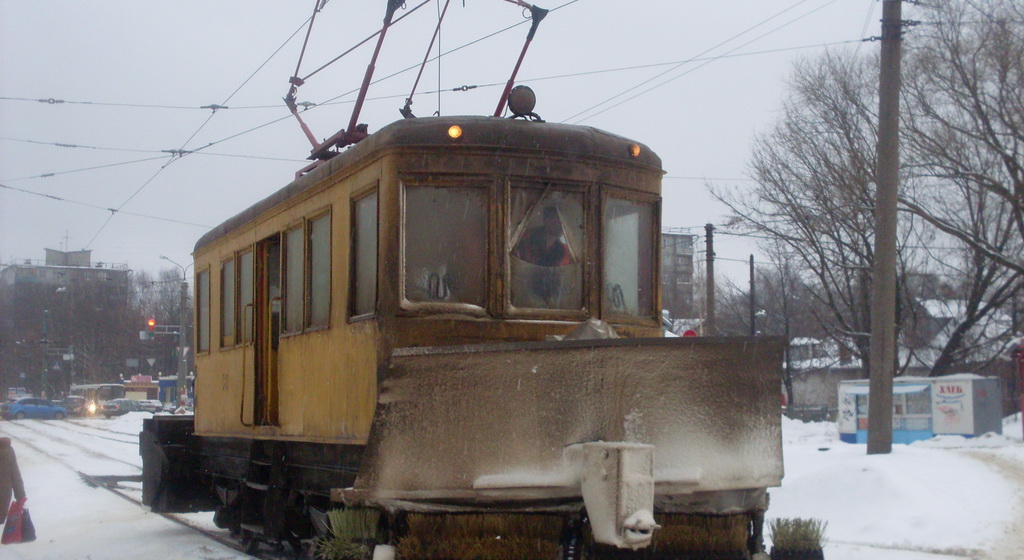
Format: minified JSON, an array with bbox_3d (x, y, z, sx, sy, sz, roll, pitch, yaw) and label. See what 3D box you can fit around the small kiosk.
[{"bbox_3d":[15.985,5.151,57.000,5.800,2.600,2.500,-5,-7,41],"label":"small kiosk"}]

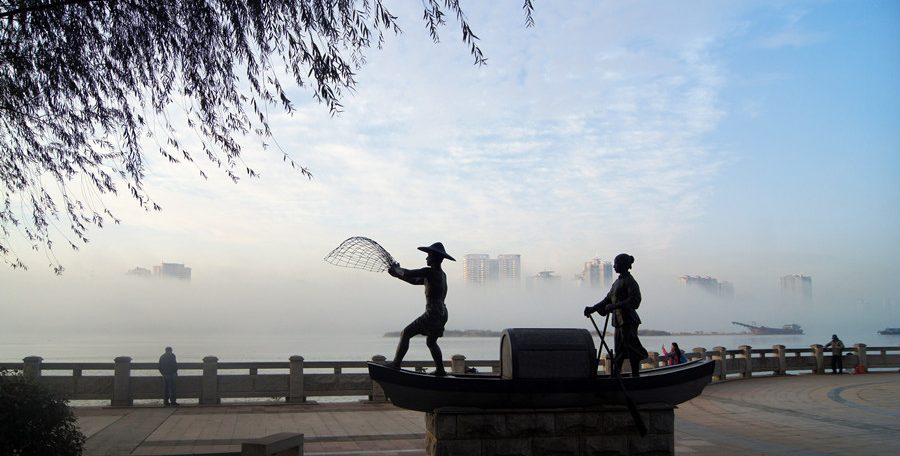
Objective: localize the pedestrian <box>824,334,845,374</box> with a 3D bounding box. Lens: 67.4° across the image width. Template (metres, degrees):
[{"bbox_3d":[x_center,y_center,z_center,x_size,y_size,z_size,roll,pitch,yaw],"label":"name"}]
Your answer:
[{"bbox_3d":[17.217,5.652,30.195,0.780,1.744,0.450,-3,-9,20],"label":"pedestrian"}]

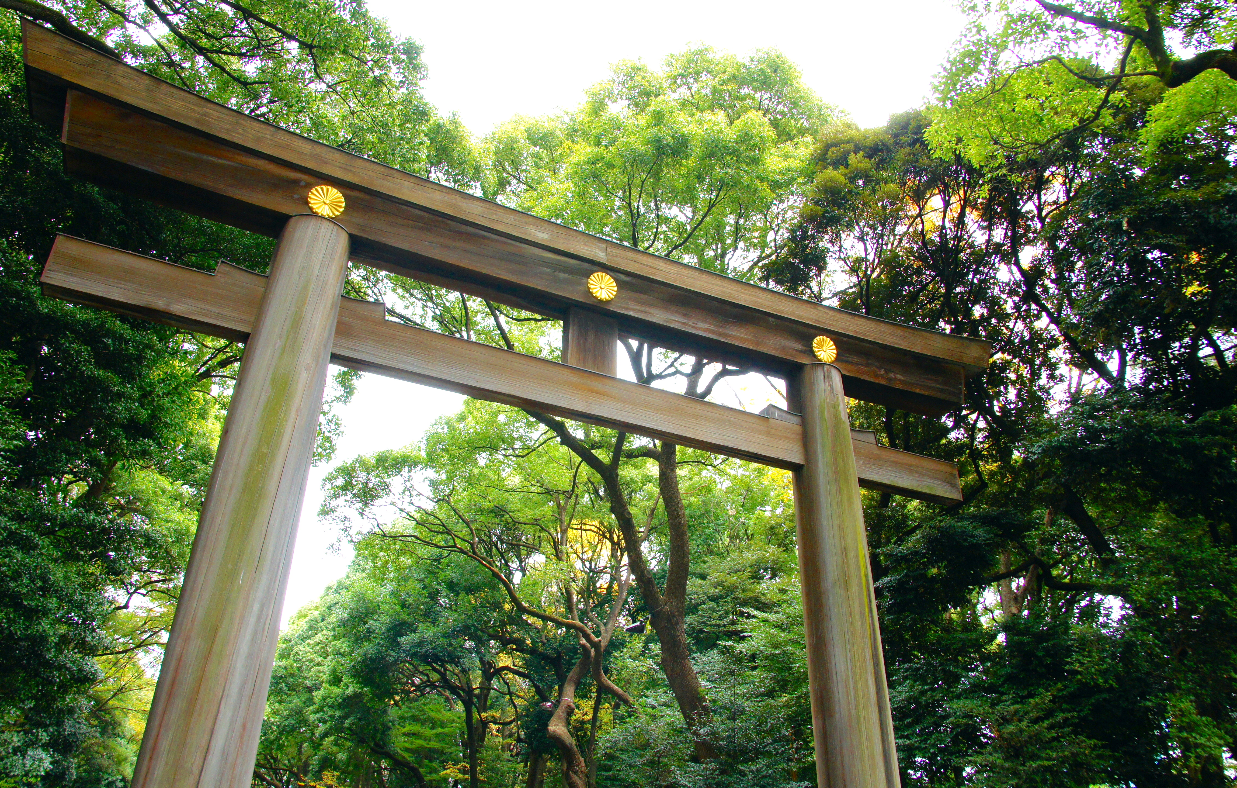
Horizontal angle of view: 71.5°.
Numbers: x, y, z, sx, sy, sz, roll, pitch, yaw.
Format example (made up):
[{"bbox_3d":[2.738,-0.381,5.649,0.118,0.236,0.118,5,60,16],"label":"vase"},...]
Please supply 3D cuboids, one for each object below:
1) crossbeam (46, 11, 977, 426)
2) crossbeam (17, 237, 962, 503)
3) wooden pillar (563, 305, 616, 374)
[{"bbox_3d":[-0.378,-1.994,14.141,16.818,1.761,1.027,14,-33,-21],"label":"crossbeam"},{"bbox_3d":[-0.420,0.051,12.934,14.298,0.751,0.314,14,-33,-21],"label":"crossbeam"},{"bbox_3d":[-0.433,-0.733,13.429,0.827,1.137,0.237,14,-33,-21],"label":"wooden pillar"}]

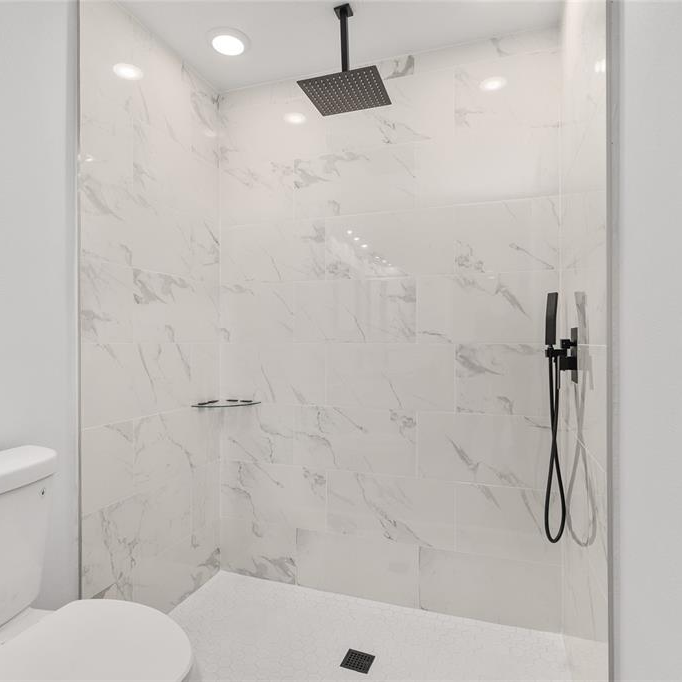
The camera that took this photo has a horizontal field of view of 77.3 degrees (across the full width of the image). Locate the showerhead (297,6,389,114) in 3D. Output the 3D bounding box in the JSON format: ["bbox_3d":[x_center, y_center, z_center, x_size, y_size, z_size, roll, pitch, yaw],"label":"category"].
[{"bbox_3d":[0.017,-1.146,1.696,0.305,0.313,0.285,0,0,18],"label":"showerhead"}]

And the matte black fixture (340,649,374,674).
[{"bbox_3d":[0.065,1.204,1.607,0.103,0.008,0.098,0,0,18],"label":"matte black fixture"}]

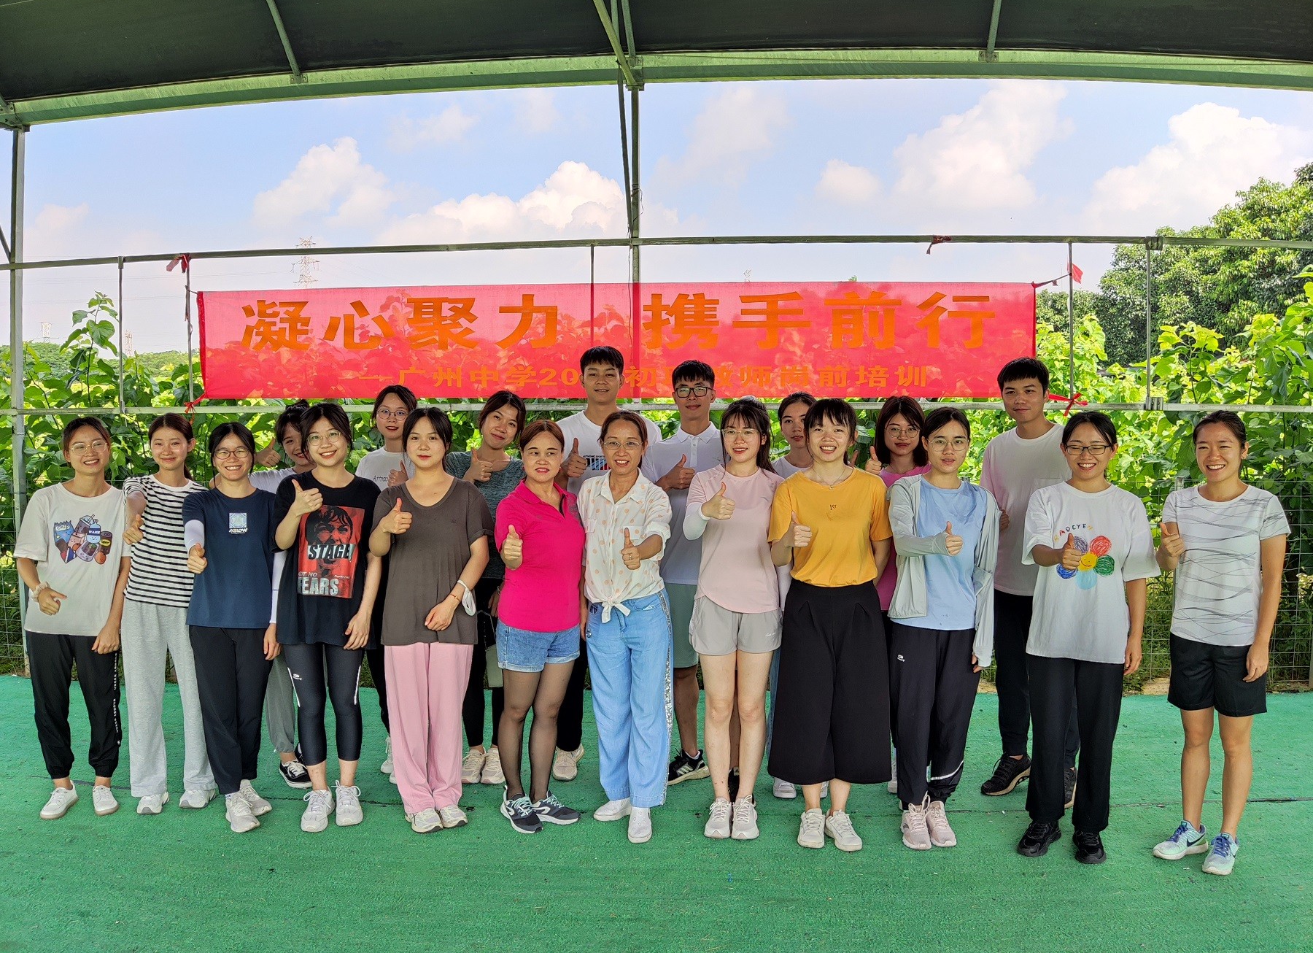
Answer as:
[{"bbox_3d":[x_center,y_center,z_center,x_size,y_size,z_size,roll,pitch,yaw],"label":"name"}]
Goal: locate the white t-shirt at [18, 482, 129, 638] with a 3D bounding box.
[{"bbox_3d":[-2.328,0.325,3.797,0.430,0.590,0.280,-2,4,-25],"label":"white t-shirt"}]

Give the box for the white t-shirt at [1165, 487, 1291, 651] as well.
[{"bbox_3d":[2.027,0.309,3.376,0.406,0.558,0.280,2,5,30],"label":"white t-shirt"}]

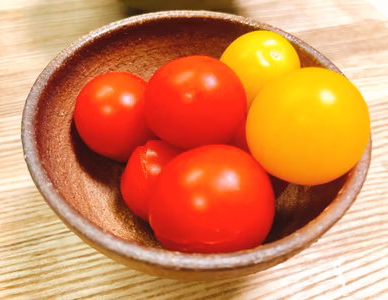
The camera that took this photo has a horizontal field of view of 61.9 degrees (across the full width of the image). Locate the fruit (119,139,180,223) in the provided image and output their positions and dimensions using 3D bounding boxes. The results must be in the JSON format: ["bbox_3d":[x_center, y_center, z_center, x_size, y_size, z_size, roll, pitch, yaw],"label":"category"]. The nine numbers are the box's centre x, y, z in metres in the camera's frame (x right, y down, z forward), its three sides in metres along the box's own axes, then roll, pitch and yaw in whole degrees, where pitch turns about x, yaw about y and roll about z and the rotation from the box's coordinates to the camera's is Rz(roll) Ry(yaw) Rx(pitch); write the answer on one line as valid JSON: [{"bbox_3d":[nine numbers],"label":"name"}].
[{"bbox_3d":[-0.012,0.010,0.103,0.024,0.025,0.024,4,52,0],"label":"fruit"}]

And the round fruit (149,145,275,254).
[{"bbox_3d":[0.005,0.013,0.085,0.032,0.029,0.030,1,52,-2],"label":"round fruit"}]

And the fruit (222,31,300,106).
[{"bbox_3d":[0.024,-0.028,0.118,0.029,0.029,0.029,4,52,0],"label":"fruit"}]

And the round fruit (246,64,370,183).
[{"bbox_3d":[0.030,-0.006,0.088,0.032,0.031,0.032,4,52,0],"label":"round fruit"}]

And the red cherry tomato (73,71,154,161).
[{"bbox_3d":[-0.026,-0.011,0.110,0.028,0.029,0.029,4,52,0],"label":"red cherry tomato"}]

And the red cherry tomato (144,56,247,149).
[{"bbox_3d":[0.000,-0.014,0.098,0.030,0.028,0.029,4,52,0],"label":"red cherry tomato"}]

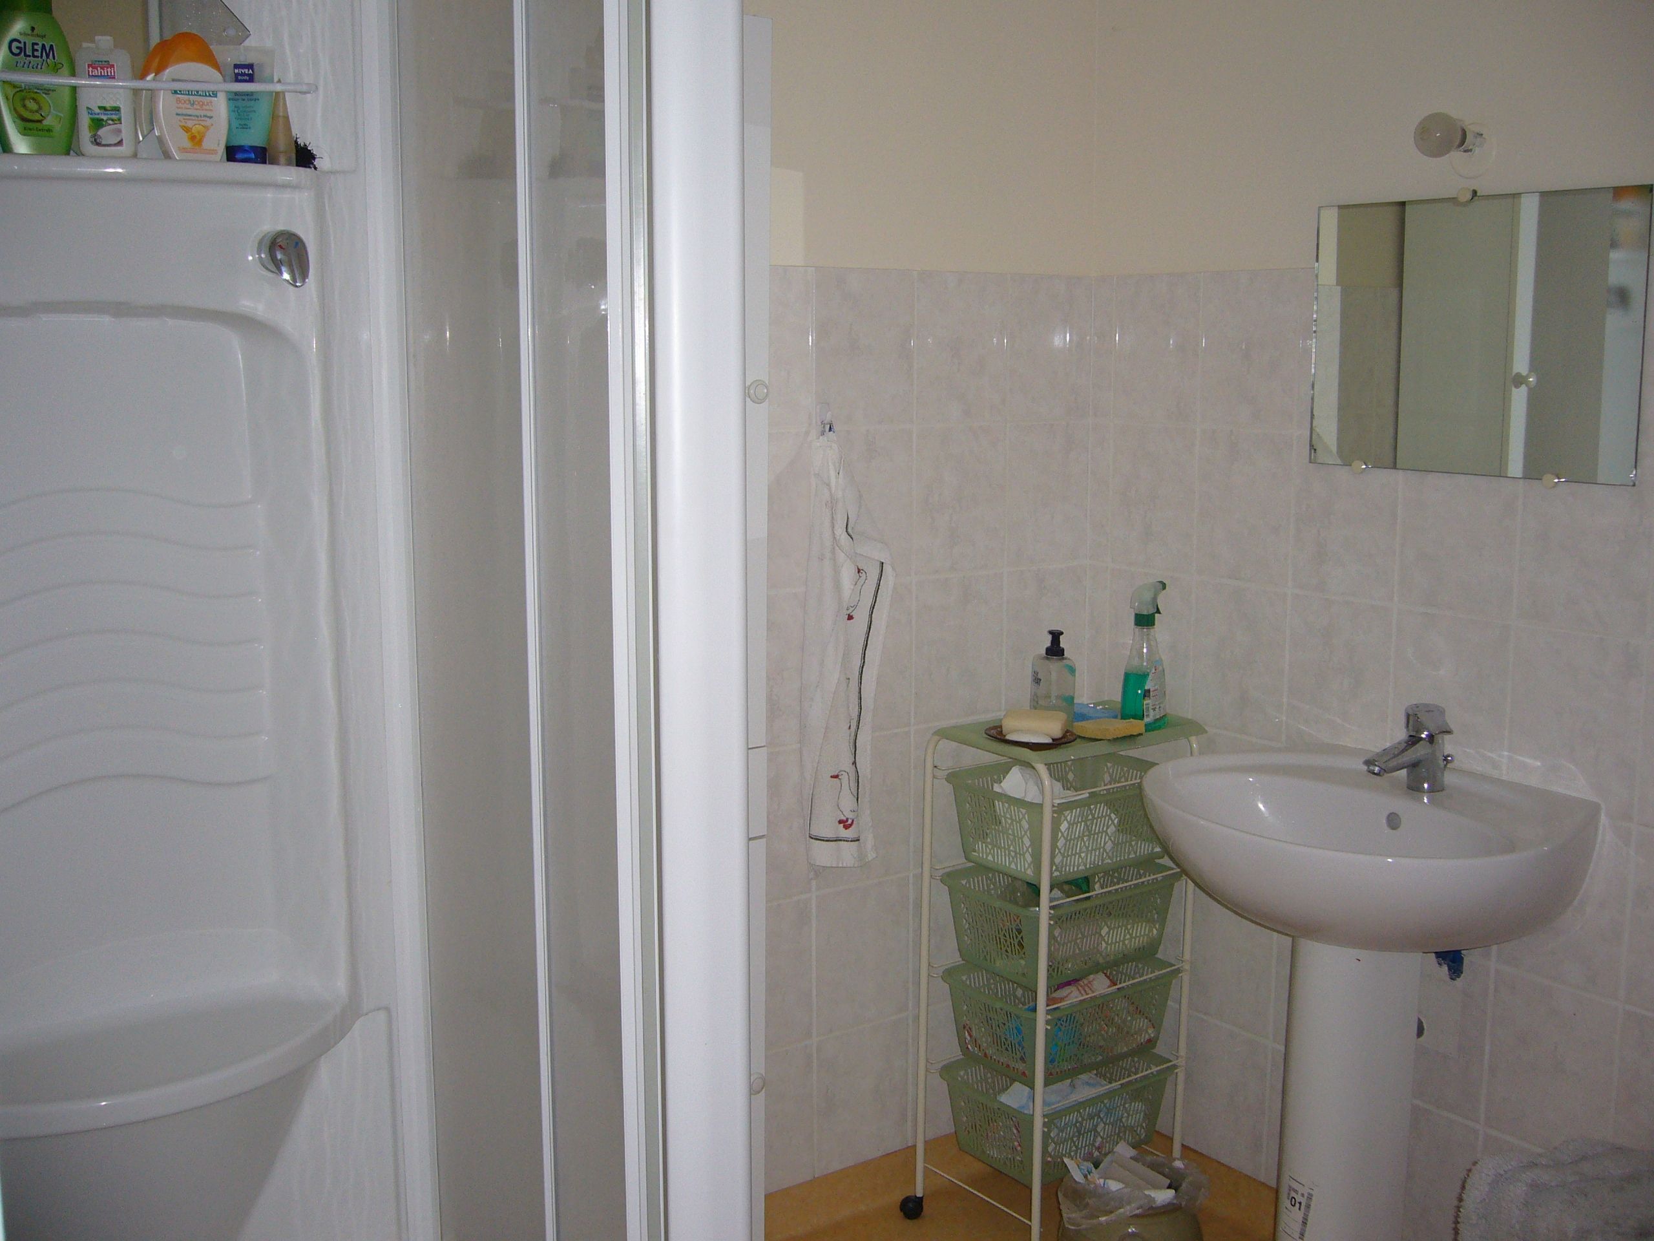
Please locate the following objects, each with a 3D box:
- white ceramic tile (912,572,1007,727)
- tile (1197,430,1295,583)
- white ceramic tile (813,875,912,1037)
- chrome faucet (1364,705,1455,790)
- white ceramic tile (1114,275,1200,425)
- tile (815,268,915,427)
[{"bbox_3d":[0.223,0.047,2.869,0.200,0.250,0.010,-6,11,-35],"label":"white ceramic tile"},{"bbox_3d":[0.681,-0.185,2.726,0.010,0.250,0.200,-6,11,-35],"label":"tile"},{"bbox_3d":[0.061,0.561,2.821,0.200,0.250,0.010,-7,11,-35],"label":"white ceramic tile"},{"bbox_3d":[0.810,0.183,2.299,0.167,0.110,0.062,-7,11,-35],"label":"chrome faucet"},{"bbox_3d":[0.563,-0.457,2.826,0.010,0.250,0.200,-7,11,-35],"label":"white ceramic tile"},{"bbox_3d":[0.060,-0.433,2.675,0.200,0.250,0.010,-6,11,-35],"label":"tile"}]

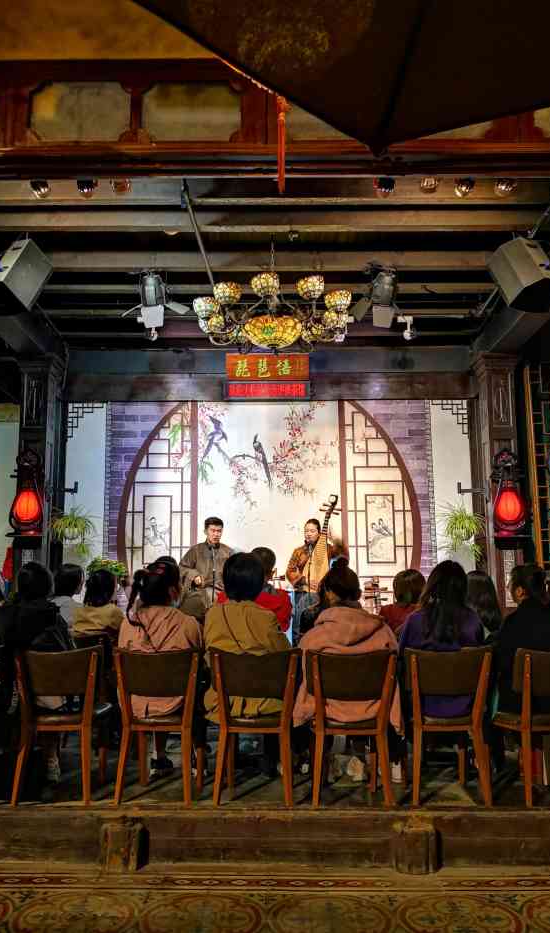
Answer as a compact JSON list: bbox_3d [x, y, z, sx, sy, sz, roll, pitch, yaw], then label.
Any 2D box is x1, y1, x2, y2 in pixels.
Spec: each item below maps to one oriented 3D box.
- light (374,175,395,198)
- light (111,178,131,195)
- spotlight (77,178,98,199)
[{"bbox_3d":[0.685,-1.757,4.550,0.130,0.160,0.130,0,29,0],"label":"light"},{"bbox_3d":[-0.916,-1.665,4.313,0.130,0.130,0.140,0,-10,-1],"label":"light"},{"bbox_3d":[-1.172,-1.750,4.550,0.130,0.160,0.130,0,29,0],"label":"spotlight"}]

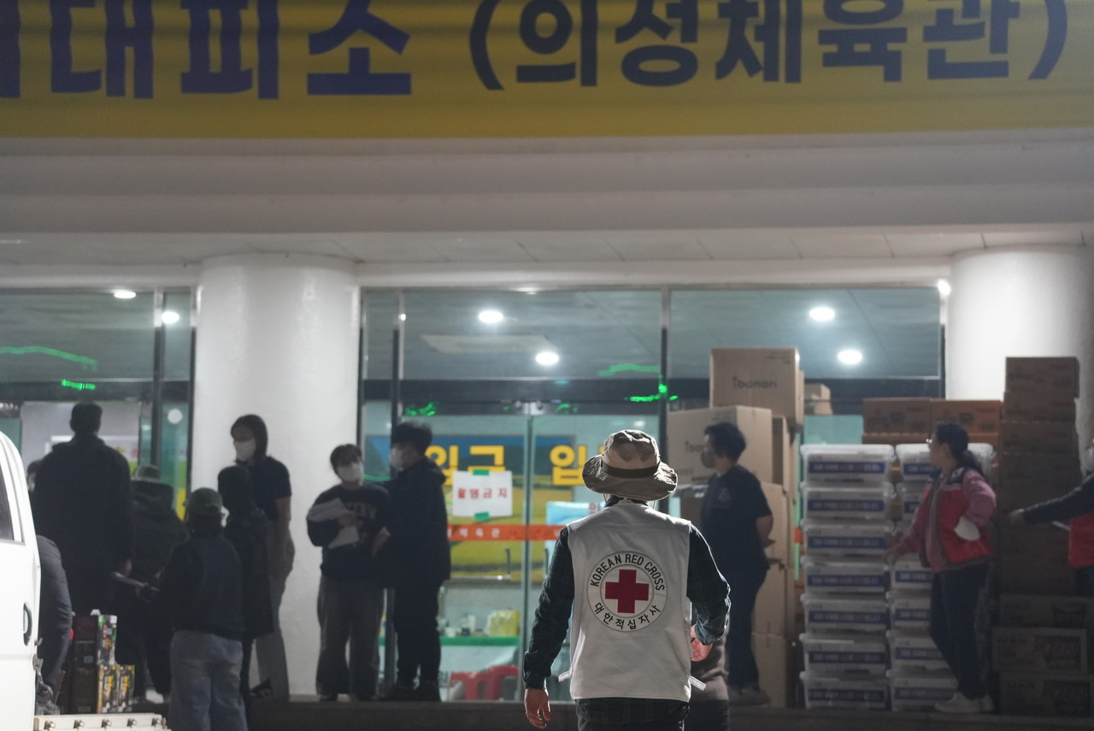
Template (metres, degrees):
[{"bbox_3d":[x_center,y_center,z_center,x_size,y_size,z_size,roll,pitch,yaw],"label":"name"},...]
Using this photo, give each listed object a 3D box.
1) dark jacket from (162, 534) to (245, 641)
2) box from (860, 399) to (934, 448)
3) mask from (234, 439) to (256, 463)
[{"bbox_3d":[-1.902,1.227,18.200,0.450,0.620,0.340,5,-8,-31],"label":"dark jacket"},{"bbox_3d":[2.132,0.333,20.000,0.420,0.280,0.320,0,-7,10],"label":"box"},{"bbox_3d":[-1.835,0.521,20.000,0.140,0.135,0.090,-4,-9,37],"label":"mask"}]

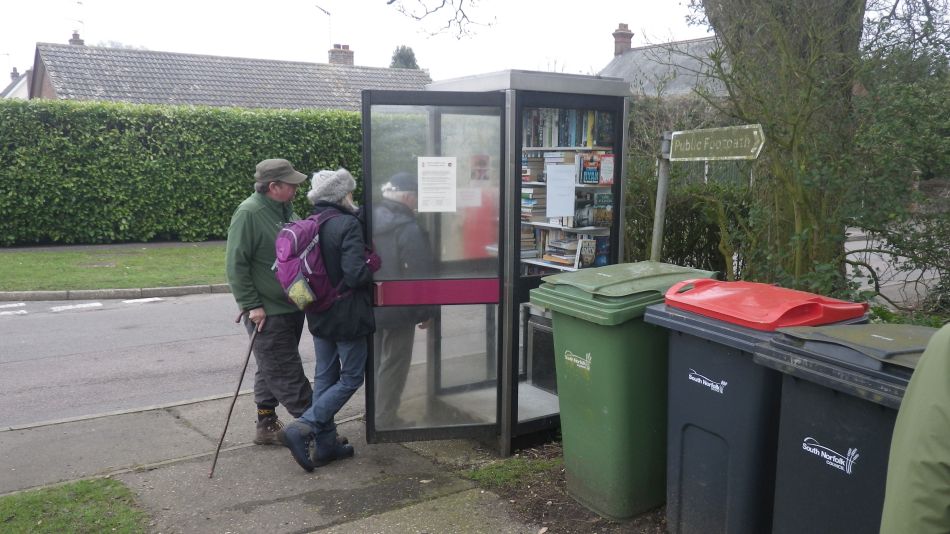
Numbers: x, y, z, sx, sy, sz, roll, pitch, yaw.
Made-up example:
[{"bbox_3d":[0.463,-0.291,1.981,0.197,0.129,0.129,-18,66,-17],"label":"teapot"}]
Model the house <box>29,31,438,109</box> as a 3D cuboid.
[{"bbox_3d":[-7.576,-4.809,24.619,12.900,5.700,8.400,-5,10,-31],"label":"house"}]

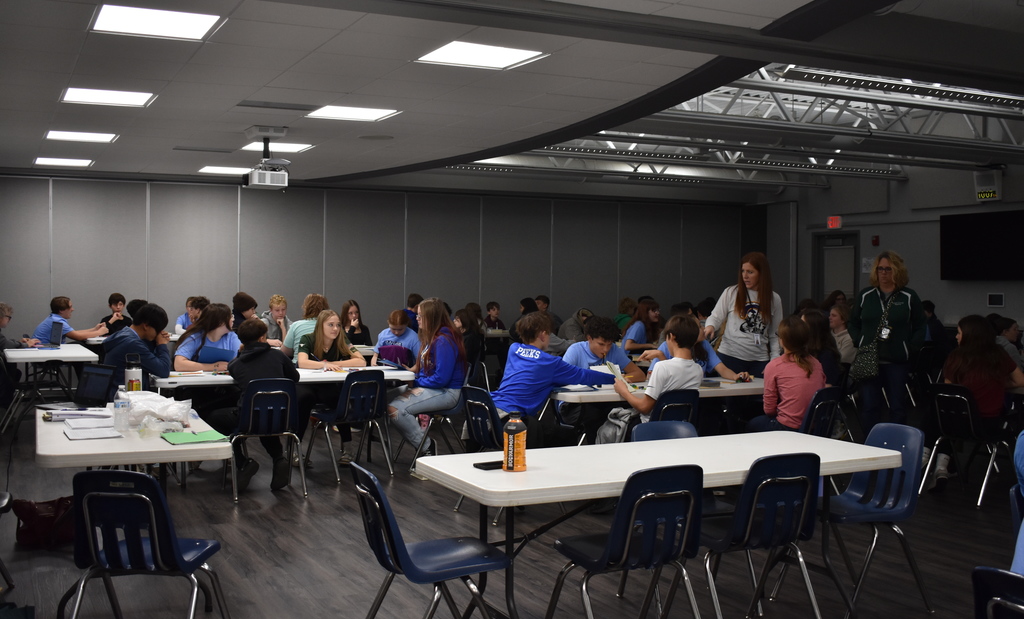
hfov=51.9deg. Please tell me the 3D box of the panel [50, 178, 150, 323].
[{"bbox_3d":[-4.915,-0.265,12.559,1.110,2.544,0.080,0,2,-25],"label":"panel"}]

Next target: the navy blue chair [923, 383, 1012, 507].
[{"bbox_3d":[2.958,0.848,6.743,0.510,0.780,0.470,-1,2,-27],"label":"navy blue chair"}]

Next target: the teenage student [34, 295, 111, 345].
[{"bbox_3d":[-4.897,0.479,11.700,0.860,1.200,0.480,-1,2,-18],"label":"teenage student"}]

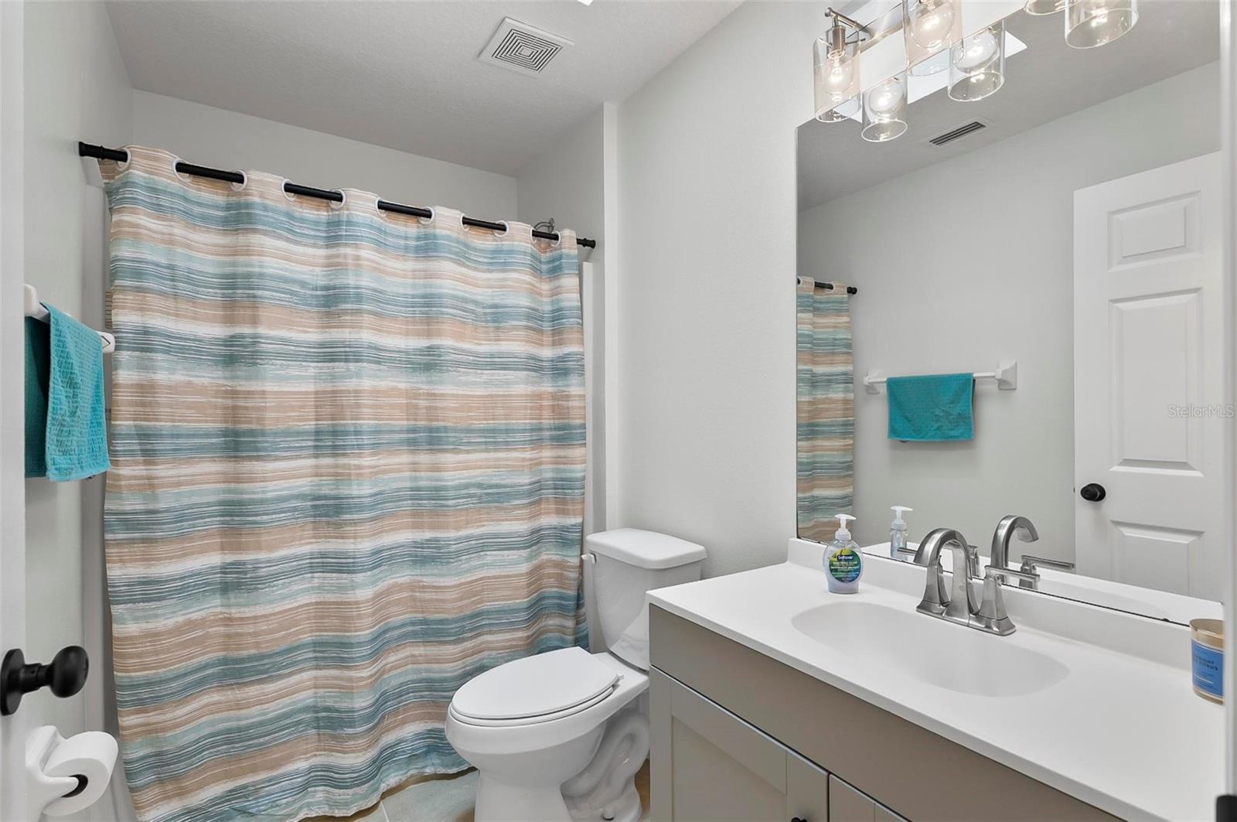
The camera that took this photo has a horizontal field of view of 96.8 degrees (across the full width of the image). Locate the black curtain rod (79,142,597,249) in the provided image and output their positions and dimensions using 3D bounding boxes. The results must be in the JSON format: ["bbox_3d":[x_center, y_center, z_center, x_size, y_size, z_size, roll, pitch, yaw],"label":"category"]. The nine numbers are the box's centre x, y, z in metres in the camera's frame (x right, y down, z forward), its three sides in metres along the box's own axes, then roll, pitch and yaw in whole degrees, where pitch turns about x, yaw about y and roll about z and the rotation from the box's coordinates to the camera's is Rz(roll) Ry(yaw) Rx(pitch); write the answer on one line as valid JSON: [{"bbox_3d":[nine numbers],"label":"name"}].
[{"bbox_3d":[-0.735,-0.671,1.812,1.520,0.040,0.040,0,0,-32],"label":"black curtain rod"}]

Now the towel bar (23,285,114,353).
[{"bbox_3d":[-1.048,-0.159,1.020,0.095,0.110,0.660,0,0,-33],"label":"towel bar"}]

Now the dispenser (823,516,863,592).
[{"bbox_3d":[0.499,0.312,1.222,0.084,0.171,0.052,0,0,1],"label":"dispenser"}]

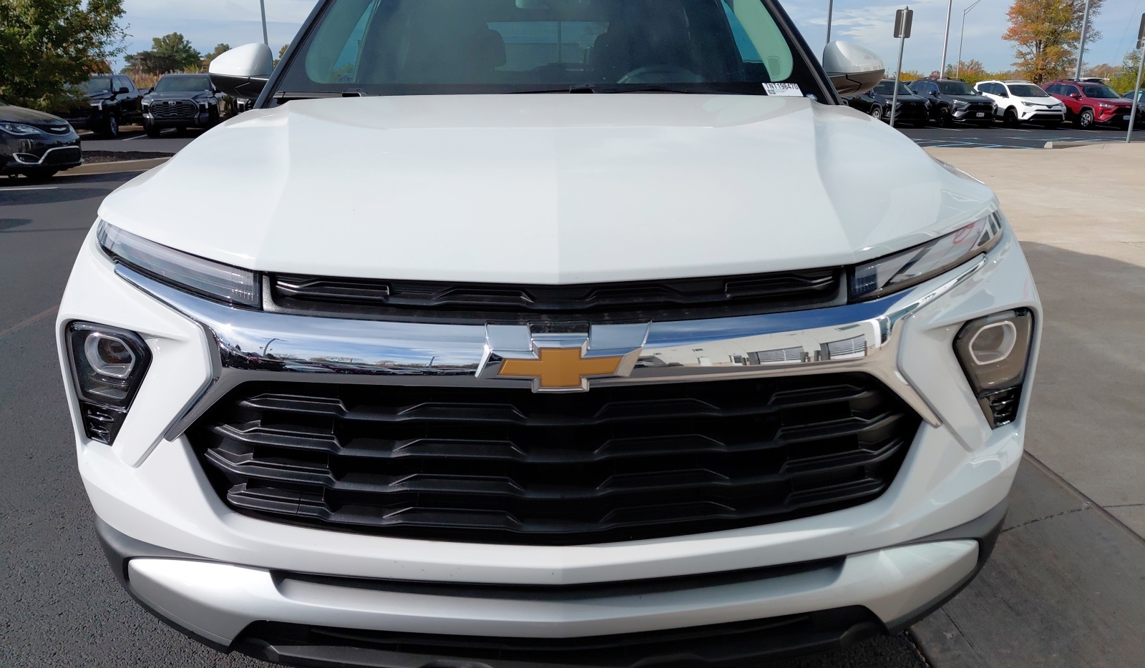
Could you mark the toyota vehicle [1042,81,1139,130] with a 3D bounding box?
[{"bbox_3d":[20.716,-9.366,33.608,1.860,1.700,4.600,-3,16,-9],"label":"toyota vehicle"}]

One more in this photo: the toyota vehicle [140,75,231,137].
[{"bbox_3d":[-12.288,-7.561,27.255,2.050,1.970,5.900,-3,16,-11],"label":"toyota vehicle"}]

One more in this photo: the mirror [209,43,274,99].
[{"bbox_3d":[-0.969,-0.800,2.526,0.220,0.165,0.160,-1,16,-2],"label":"mirror"}]

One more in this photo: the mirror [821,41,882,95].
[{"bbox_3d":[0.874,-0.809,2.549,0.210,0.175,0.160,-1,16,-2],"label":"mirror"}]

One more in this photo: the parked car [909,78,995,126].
[{"bbox_3d":[14.406,-8.914,31.690,1.860,1.700,4.600,-2,16,-6],"label":"parked car"}]

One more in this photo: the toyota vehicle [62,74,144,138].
[{"bbox_3d":[-15.853,-7.698,27.821,2.040,1.970,5.850,-3,16,-10],"label":"toyota vehicle"}]

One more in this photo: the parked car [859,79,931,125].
[{"bbox_3d":[12.055,-8.958,31.882,1.860,1.700,4.600,-2,16,-6],"label":"parked car"}]

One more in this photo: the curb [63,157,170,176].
[{"bbox_3d":[-7.464,-2.770,13.654,0.180,0.150,2.700,15,22,42],"label":"curb"}]

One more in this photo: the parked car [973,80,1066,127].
[{"bbox_3d":[17.516,-9.252,33.118,1.860,1.690,4.600,-3,16,-9],"label":"parked car"}]

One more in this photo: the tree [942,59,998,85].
[{"bbox_3d":[35.506,-22.286,73.946,4.390,4.390,4.390,7,18,24],"label":"tree"}]

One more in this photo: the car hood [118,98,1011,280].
[{"bbox_3d":[-0.047,-0.329,1.591,1.580,0.260,1.120,-1,16,-2],"label":"car hood"}]

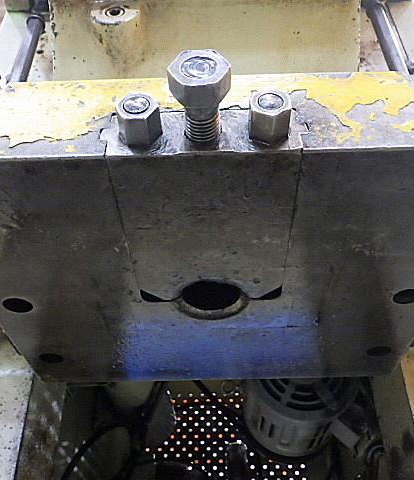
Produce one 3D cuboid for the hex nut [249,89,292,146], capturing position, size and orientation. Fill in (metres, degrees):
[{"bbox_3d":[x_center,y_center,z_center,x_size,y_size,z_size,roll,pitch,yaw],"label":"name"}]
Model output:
[{"bbox_3d":[0.038,-0.075,0.316,0.024,0.027,0.022,-1,-38,1],"label":"hex nut"}]

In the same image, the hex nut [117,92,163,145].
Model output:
[{"bbox_3d":[-0.042,-0.073,0.318,0.027,0.023,0.022,-1,-38,1],"label":"hex nut"}]

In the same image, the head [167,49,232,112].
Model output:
[{"bbox_3d":[-0.004,-0.091,0.294,0.035,0.031,0.016,-1,-38,1],"label":"head"}]

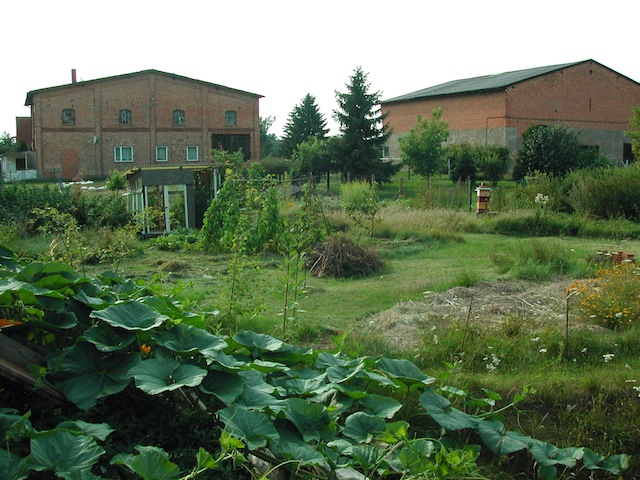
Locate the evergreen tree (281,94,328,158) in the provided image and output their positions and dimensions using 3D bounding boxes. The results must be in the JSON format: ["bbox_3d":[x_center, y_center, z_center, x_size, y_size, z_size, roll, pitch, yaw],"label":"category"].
[{"bbox_3d":[-1.528,-10.571,69.240,4.927,7.408,4.927,-1,7,-1],"label":"evergreen tree"}]

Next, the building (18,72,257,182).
[{"bbox_3d":[-17.001,-10.691,66.761,19.921,9.034,15.000,-3,7,-24],"label":"building"}]

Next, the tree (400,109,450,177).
[{"bbox_3d":[7.077,-6.419,47.584,3.522,4.901,3.522,0,7,8],"label":"tree"}]

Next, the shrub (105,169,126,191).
[{"bbox_3d":[-11.891,-3.517,40.855,1.279,1.275,1.215,-2,7,-16],"label":"shrub"}]

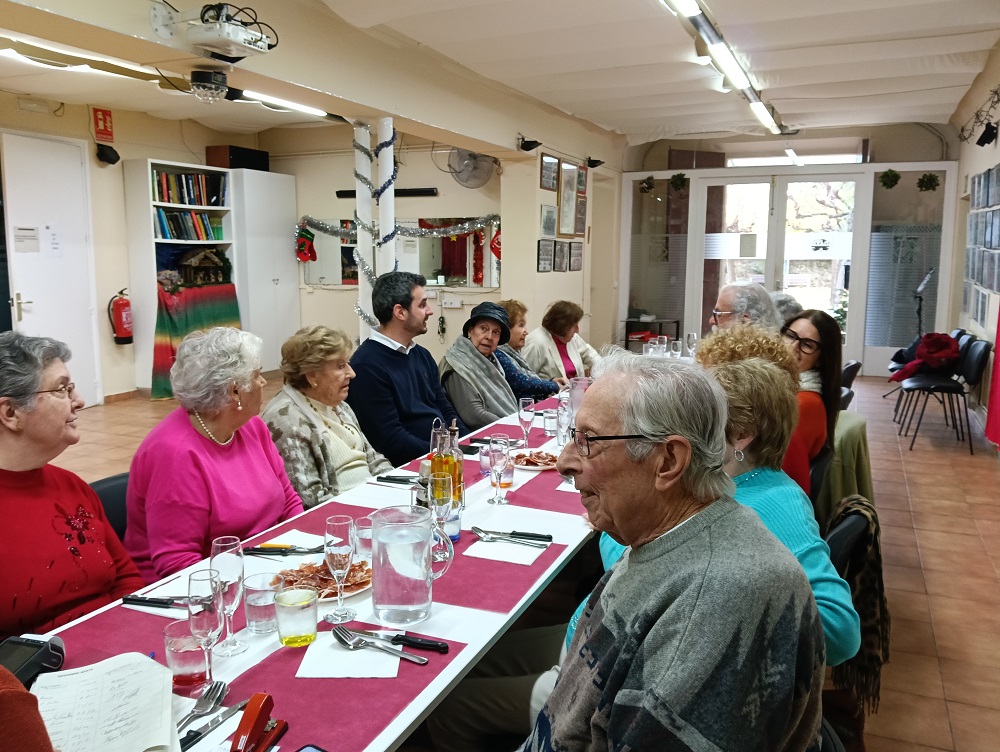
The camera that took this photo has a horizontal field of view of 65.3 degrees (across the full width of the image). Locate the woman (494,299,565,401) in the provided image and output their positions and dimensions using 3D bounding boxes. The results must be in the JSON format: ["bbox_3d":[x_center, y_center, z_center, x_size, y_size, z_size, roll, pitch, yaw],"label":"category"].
[{"bbox_3d":[0.147,0.239,3.883,0.680,1.210,0.500,4,9,24],"label":"woman"}]

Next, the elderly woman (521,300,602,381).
[{"bbox_3d":[0.419,0.174,4.425,0.700,1.180,0.520,4,9,24],"label":"elderly woman"}]

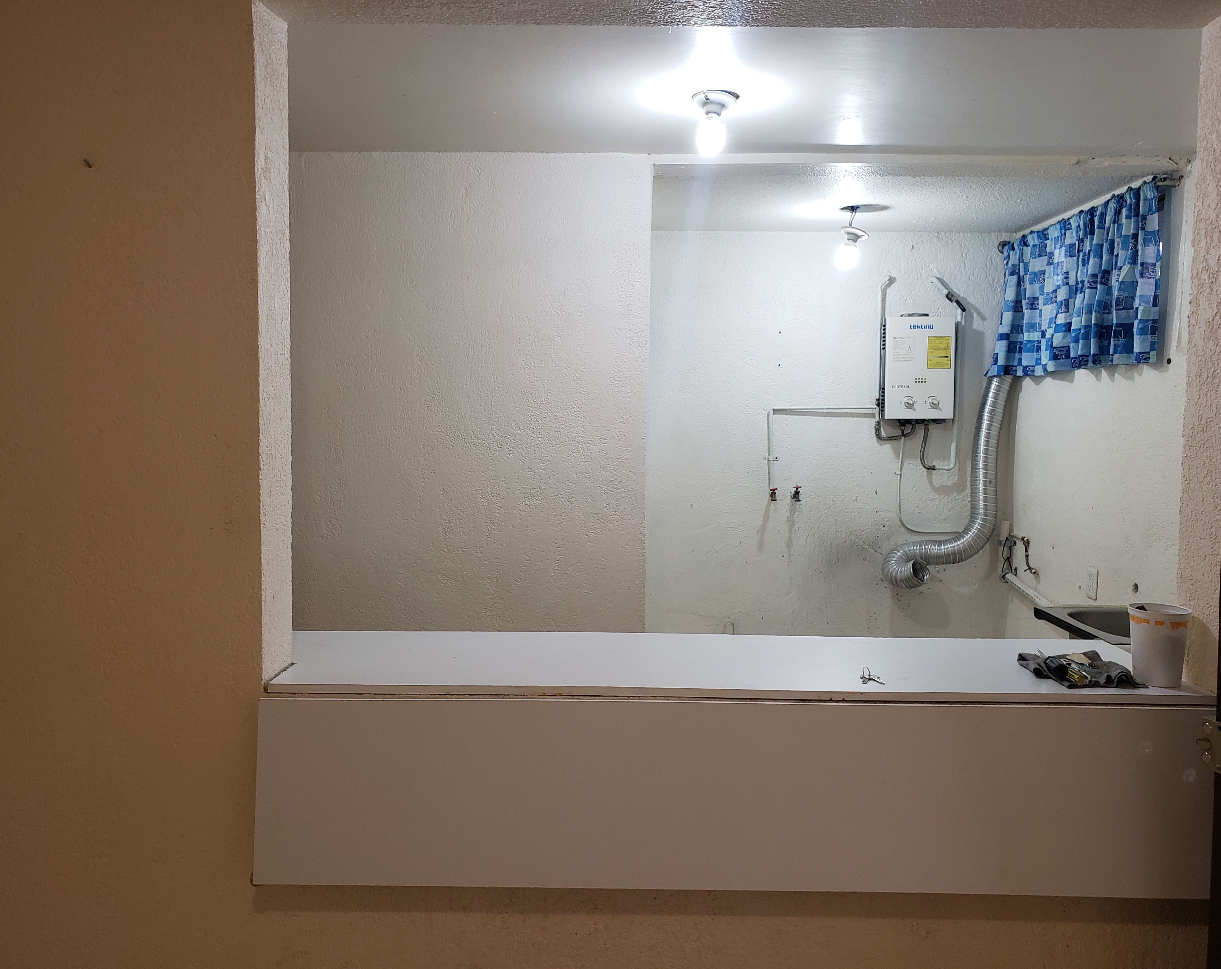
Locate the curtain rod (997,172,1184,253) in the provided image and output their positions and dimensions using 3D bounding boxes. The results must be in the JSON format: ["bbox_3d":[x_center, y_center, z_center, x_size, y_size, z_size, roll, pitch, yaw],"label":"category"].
[{"bbox_3d":[1.724,-0.991,3.614,0.082,0.061,1.244,1,4,0],"label":"curtain rod"}]

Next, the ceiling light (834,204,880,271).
[{"bbox_3d":[0.941,-0.952,3.753,0.153,0.235,0.143,1,4,0],"label":"ceiling light"}]

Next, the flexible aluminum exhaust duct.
[{"bbox_3d":[1.418,-0.050,4.081,0.561,0.949,0.296,1,4,0],"label":"flexible aluminum exhaust duct"}]

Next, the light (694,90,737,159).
[{"bbox_3d":[0.254,-0.880,2.375,0.112,0.148,0.112,1,4,0],"label":"light"}]

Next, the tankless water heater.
[{"bbox_3d":[1.333,-0.500,4.208,0.298,0.444,0.131,1,4,0],"label":"tankless water heater"}]

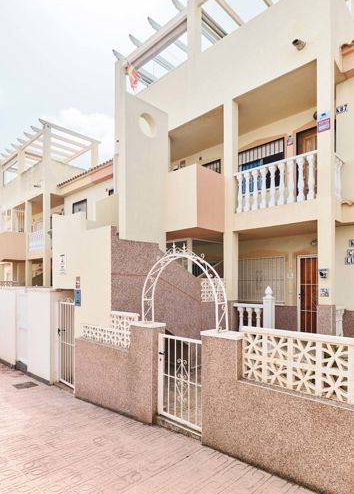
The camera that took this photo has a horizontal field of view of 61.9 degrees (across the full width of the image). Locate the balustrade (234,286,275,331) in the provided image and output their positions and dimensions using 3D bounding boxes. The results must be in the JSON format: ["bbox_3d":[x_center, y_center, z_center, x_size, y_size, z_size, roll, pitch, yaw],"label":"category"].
[{"bbox_3d":[1.620,1.360,6.190,0.200,1.100,0.900,3,-5,-44],"label":"balustrade"}]

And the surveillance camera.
[{"bbox_3d":[2.250,-3.720,5.420,0.200,0.160,0.160,3,-5,-44],"label":"surveillance camera"}]

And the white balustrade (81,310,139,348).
[{"bbox_3d":[-1.000,1.226,4.370,0.140,0.500,1.400,3,-5,-44],"label":"white balustrade"}]

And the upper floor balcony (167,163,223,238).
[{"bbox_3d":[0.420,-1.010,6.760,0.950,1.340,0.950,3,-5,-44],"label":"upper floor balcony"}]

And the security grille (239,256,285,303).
[{"bbox_3d":[2.110,0.853,7.480,0.100,1.140,1.290,3,-5,-44],"label":"security grille"}]

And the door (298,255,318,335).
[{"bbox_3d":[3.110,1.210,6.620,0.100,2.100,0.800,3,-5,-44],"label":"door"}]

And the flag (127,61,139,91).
[{"bbox_3d":[-1.310,-4.980,8.650,0.200,0.820,0.350,3,-5,-44],"label":"flag"}]

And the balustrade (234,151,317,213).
[{"bbox_3d":[1.920,-1.220,5.930,0.170,0.860,1.700,3,-5,-44],"label":"balustrade"}]

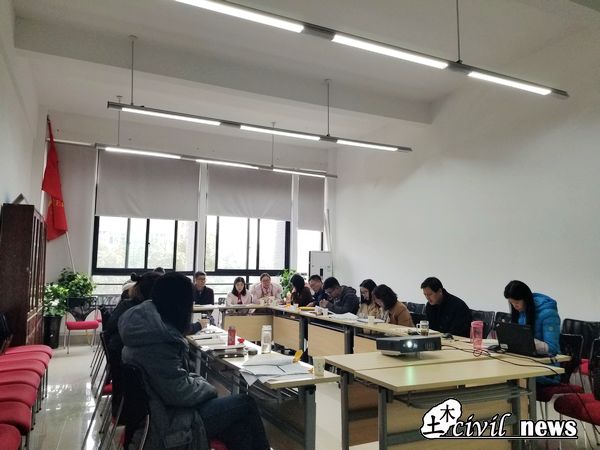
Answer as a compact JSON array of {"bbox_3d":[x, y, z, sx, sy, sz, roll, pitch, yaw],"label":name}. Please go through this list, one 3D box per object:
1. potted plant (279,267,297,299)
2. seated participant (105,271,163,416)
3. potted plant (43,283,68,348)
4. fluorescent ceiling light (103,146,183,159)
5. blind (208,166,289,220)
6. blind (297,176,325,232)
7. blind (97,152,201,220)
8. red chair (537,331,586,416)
[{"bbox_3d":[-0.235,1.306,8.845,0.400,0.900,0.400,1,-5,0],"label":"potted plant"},{"bbox_3d":[-0.853,0.952,2.898,0.700,1.240,0.500,5,-7,-34],"label":"seated participant"},{"bbox_3d":[-4.196,1.576,7.851,0.460,1.120,0.460,3,-7,-26],"label":"potted plant"},{"bbox_3d":[-2.671,-1.224,7.738,1.230,0.070,0.110,4,-6,-25],"label":"fluorescent ceiling light"},{"bbox_3d":[-0.960,-0.645,8.843,1.740,1.060,0.060,4,-6,-25],"label":"blind"},{"bbox_3d":[0.251,-0.482,9.411,0.610,1.200,0.060,4,-6,-25],"label":"blind"},{"bbox_3d":[-2.728,-0.685,8.267,1.850,1.207,0.080,3,-6,-25],"label":"blind"},{"bbox_3d":[2.032,1.353,3.801,0.520,0.830,0.460,4,-6,-33],"label":"red chair"}]

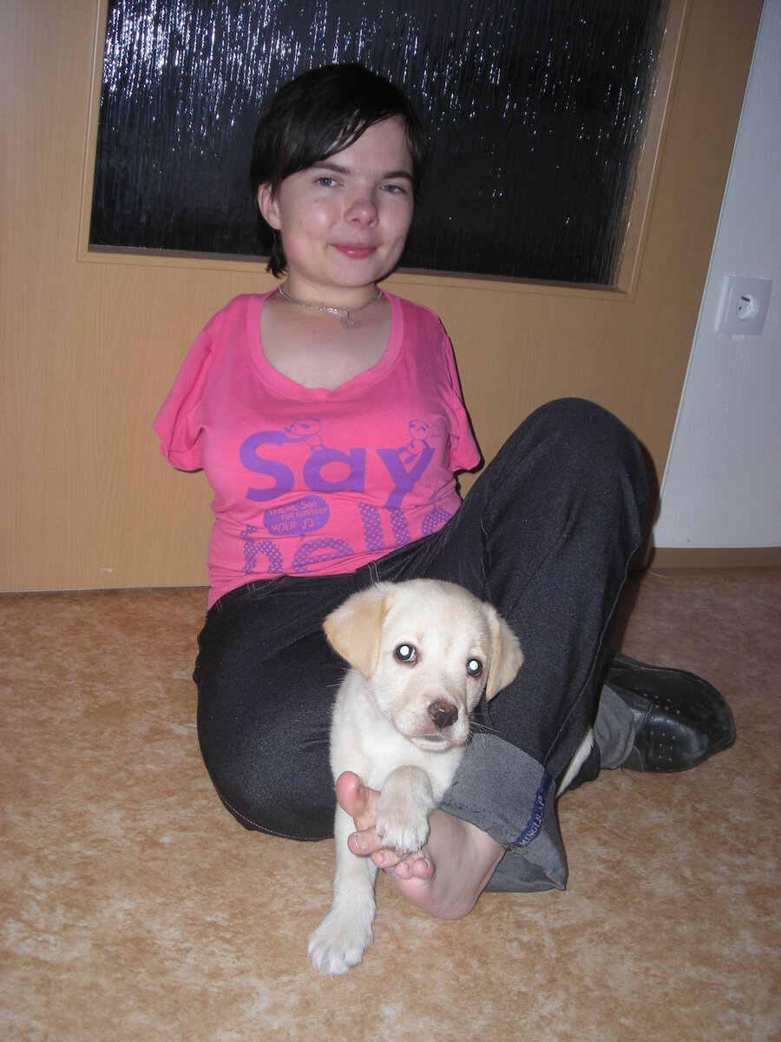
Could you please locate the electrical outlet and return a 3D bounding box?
[{"bbox_3d":[0.521,-0.314,1.806,0.082,0.082,0.014,-1,21,-24],"label":"electrical outlet"}]

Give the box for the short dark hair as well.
[{"bbox_3d":[-0.053,-0.350,1.255,0.178,0.220,0.215,2,20,-17],"label":"short dark hair"}]

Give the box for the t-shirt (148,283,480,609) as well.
[{"bbox_3d":[-0.074,-0.080,1.295,0.360,0.345,0.240,1,11,-21],"label":"t-shirt"}]

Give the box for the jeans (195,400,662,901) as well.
[{"bbox_3d":[0.046,0.054,1.249,0.440,0.395,0.540,-1,21,-24],"label":"jeans"}]

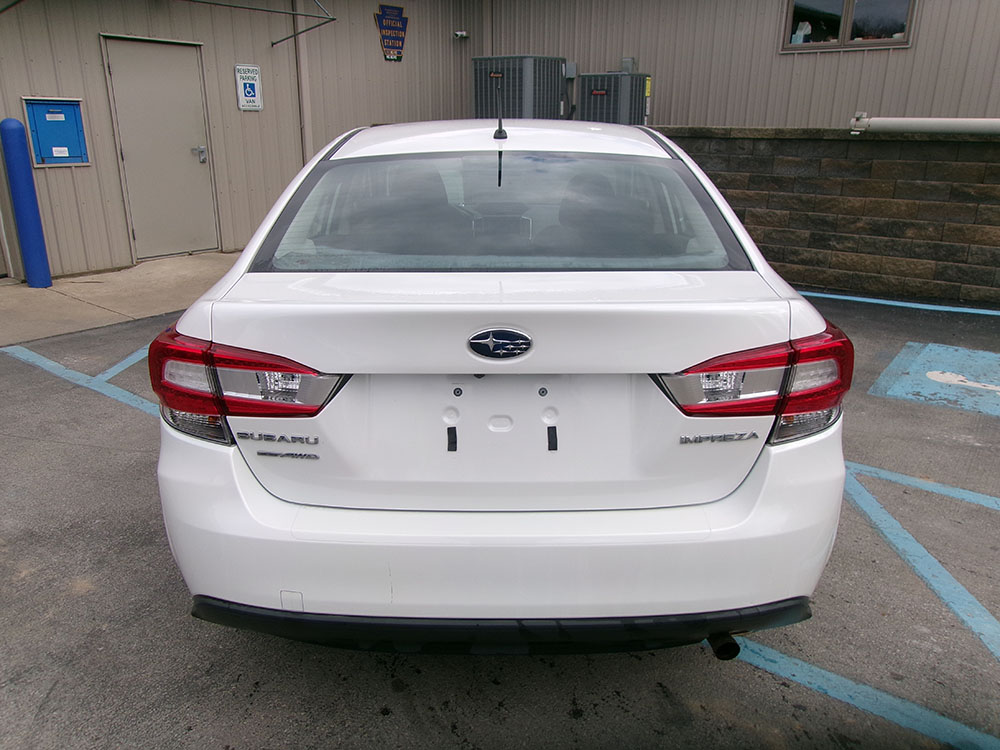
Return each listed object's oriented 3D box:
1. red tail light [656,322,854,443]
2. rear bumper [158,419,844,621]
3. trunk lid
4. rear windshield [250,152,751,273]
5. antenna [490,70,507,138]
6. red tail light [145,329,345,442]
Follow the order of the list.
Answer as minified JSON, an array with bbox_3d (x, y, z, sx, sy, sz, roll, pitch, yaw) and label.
[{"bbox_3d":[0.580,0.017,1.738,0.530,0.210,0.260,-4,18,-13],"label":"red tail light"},{"bbox_3d":[0.000,0.322,1.869,1.740,0.390,0.480,0,17,0],"label":"rear bumper"},{"bbox_3d":[0.000,0.022,1.755,1.180,0.470,0.420,0,17,0],"label":"trunk lid"},{"bbox_3d":[0.000,-0.470,2.126,1.200,0.130,0.710,0,41,0],"label":"rear windshield"},{"bbox_3d":[0.000,-0.836,2.421,0.045,0.205,0.060,0,17,0],"label":"antenna"},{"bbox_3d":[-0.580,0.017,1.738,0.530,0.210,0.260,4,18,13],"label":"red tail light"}]

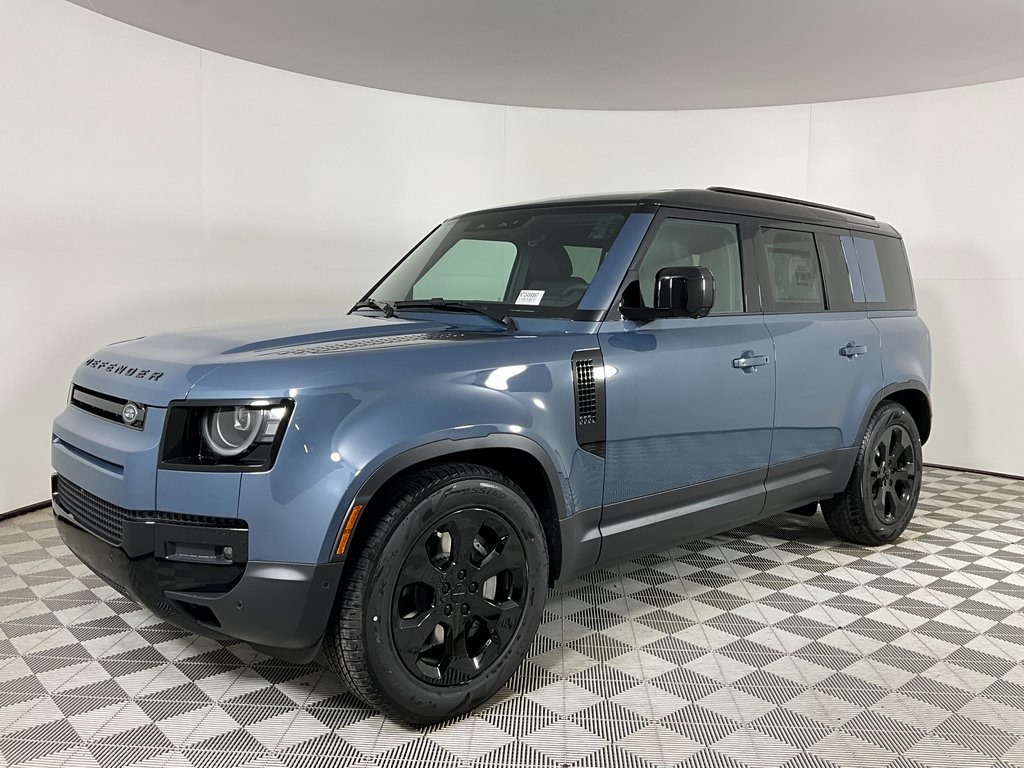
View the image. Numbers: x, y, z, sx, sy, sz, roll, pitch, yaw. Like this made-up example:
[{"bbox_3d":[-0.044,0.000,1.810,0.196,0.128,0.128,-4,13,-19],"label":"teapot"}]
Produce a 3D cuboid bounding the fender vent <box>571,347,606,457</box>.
[{"bbox_3d":[0.264,0.075,2.984,0.155,0.390,0.050,-4,8,-42],"label":"fender vent"}]

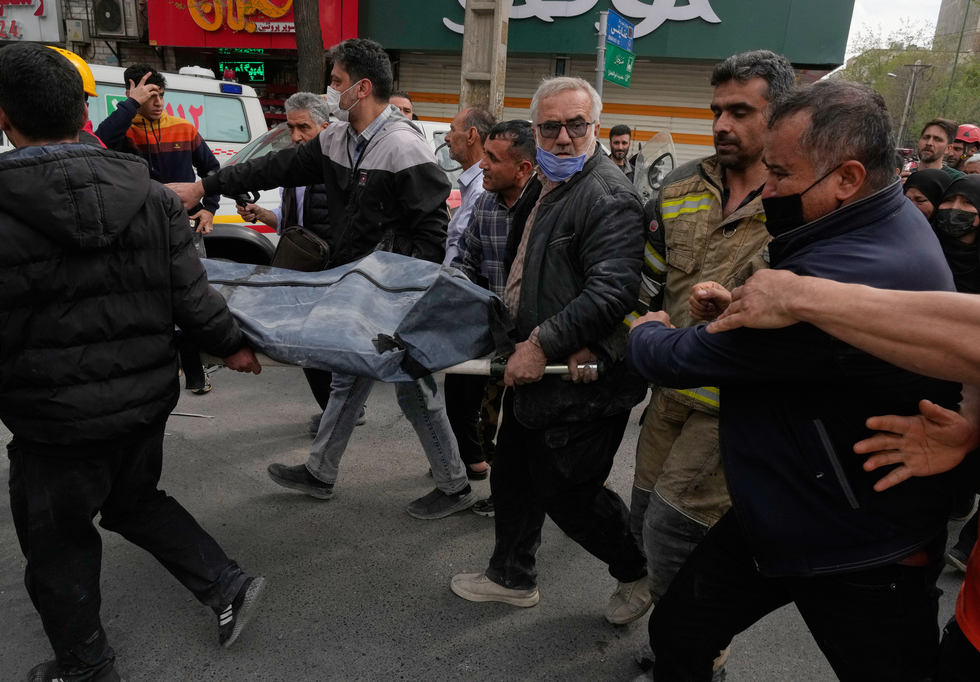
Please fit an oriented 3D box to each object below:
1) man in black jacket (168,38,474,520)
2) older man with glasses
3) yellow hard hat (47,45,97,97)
[{"bbox_3d":[-0.593,-0.177,2.590,1.080,1.820,0.660,-4,18,-27],"label":"man in black jacket"},{"bbox_3d":[0.261,0.102,2.084,0.660,1.690,0.550,-4,18,-26],"label":"older man with glasses"},{"bbox_3d":[-1.410,-0.866,2.180,0.285,0.160,0.220,6,16,6],"label":"yellow hard hat"}]

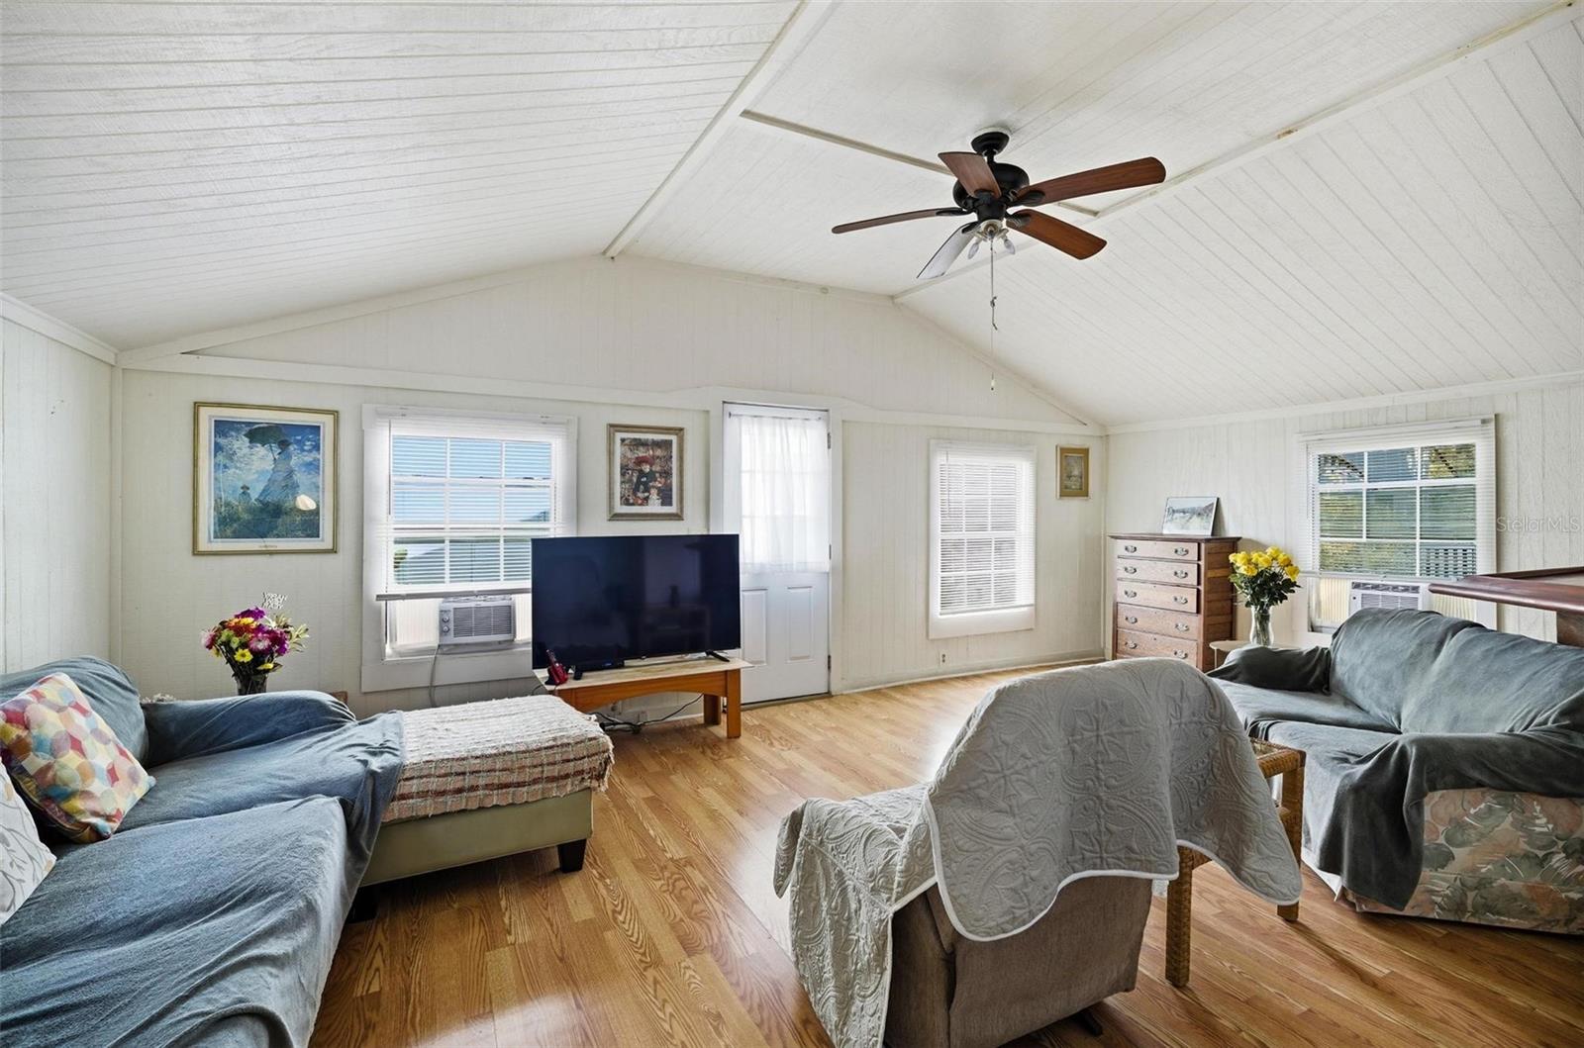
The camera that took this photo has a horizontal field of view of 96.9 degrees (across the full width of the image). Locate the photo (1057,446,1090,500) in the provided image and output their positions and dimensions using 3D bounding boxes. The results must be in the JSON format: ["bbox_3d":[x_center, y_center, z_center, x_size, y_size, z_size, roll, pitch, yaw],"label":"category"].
[{"bbox_3d":[2.503,-0.450,6.200,0.385,0.455,0.030,0,1,-27],"label":"photo"}]

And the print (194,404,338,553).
[{"bbox_3d":[-2.673,-0.218,3.585,0.600,0.750,0.030,0,1,-27],"label":"print"}]

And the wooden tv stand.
[{"bbox_3d":[-0.834,1.034,4.032,1.150,0.420,0.550,0,1,-29],"label":"wooden tv stand"}]

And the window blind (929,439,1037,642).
[{"bbox_3d":[1.599,0.122,5.740,1.090,1.520,0.070,0,1,-27],"label":"window blind"}]

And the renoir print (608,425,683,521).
[{"bbox_3d":[-0.922,-0.320,4.470,0.503,0.603,0.030,0,1,-27],"label":"renoir print"}]

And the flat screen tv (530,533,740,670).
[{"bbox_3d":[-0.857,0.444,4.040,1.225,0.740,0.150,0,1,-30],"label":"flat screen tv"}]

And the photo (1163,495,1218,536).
[{"bbox_3d":[3.160,-0.059,5.568,0.025,0.305,0.400,13,-5,-26],"label":"photo"}]

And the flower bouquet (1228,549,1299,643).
[{"bbox_3d":[2.822,0.441,4.200,0.380,0.600,0.410,0,1,-27],"label":"flower bouquet"}]

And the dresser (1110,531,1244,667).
[{"bbox_3d":[2.999,0.673,5.570,0.430,1.135,0.830,0,1,-27],"label":"dresser"}]

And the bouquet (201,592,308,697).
[{"bbox_3d":[-2.329,0.554,3.050,0.430,0.510,0.390,0,1,-27],"label":"bouquet"}]

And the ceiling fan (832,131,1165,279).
[{"bbox_3d":[0.818,-1.380,2.938,1.290,0.540,1.290,0,1,-27],"label":"ceiling fan"}]

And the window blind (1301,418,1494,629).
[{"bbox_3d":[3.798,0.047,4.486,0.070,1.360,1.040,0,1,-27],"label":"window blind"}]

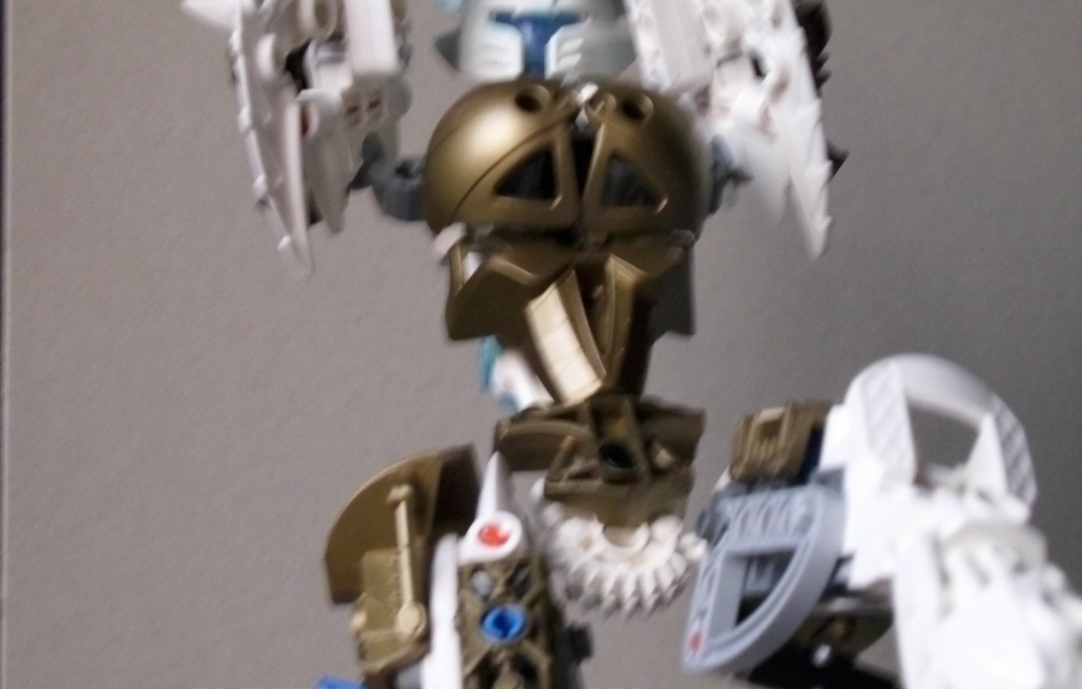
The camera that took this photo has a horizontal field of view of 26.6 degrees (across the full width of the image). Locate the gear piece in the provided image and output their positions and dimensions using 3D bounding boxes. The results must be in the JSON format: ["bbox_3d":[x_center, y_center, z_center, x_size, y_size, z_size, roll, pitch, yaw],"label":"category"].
[{"bbox_3d":[0.012,0.031,0.348,0.024,0.024,0.009,0,-38,0],"label":"gear piece"}]

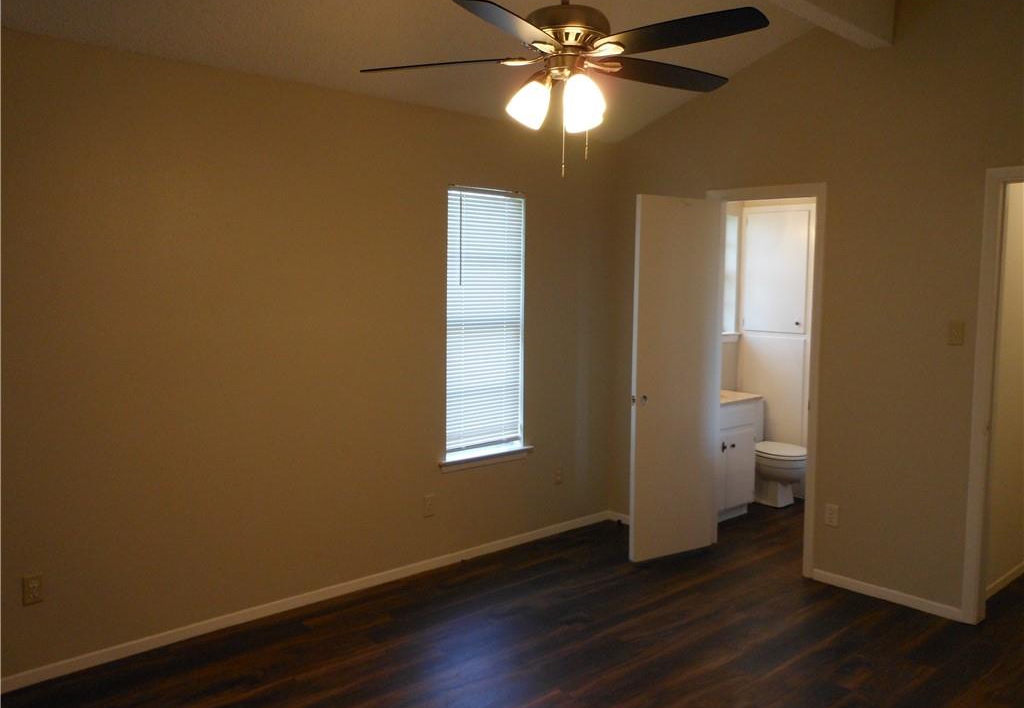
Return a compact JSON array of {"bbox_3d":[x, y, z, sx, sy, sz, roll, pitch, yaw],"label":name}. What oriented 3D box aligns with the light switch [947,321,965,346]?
[{"bbox_3d":[2.071,-0.093,3.872,0.012,0.116,0.072,-4,7,-43],"label":"light switch"}]

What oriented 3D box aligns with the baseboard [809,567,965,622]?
[{"bbox_3d":[1.871,1.212,4.191,0.012,0.052,0.748,-4,7,-43],"label":"baseboard"}]

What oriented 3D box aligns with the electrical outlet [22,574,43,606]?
[{"bbox_3d":[-1.849,0.914,3.198,0.072,0.116,0.010,-4,7,-43],"label":"electrical outlet"}]

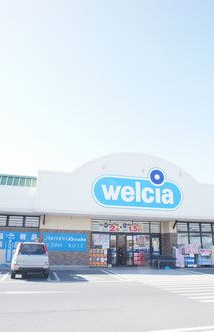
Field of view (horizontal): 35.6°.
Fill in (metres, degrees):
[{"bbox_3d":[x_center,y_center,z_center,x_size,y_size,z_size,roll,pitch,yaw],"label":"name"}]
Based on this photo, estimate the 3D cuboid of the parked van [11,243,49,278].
[{"bbox_3d":[-3.959,4.818,17.179,1.750,1.675,4.400,5,-14,-15],"label":"parked van"}]

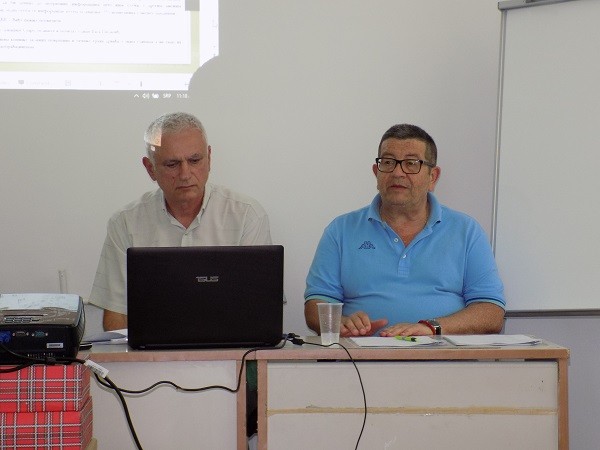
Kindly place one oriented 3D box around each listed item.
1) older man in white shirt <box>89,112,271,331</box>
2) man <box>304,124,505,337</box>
[{"bbox_3d":[-0.303,0.365,3.610,0.540,1.330,0.720,0,-1,-6],"label":"older man in white shirt"},{"bbox_3d":[0.284,0.375,3.670,0.560,1.310,0.720,0,-1,3],"label":"man"}]

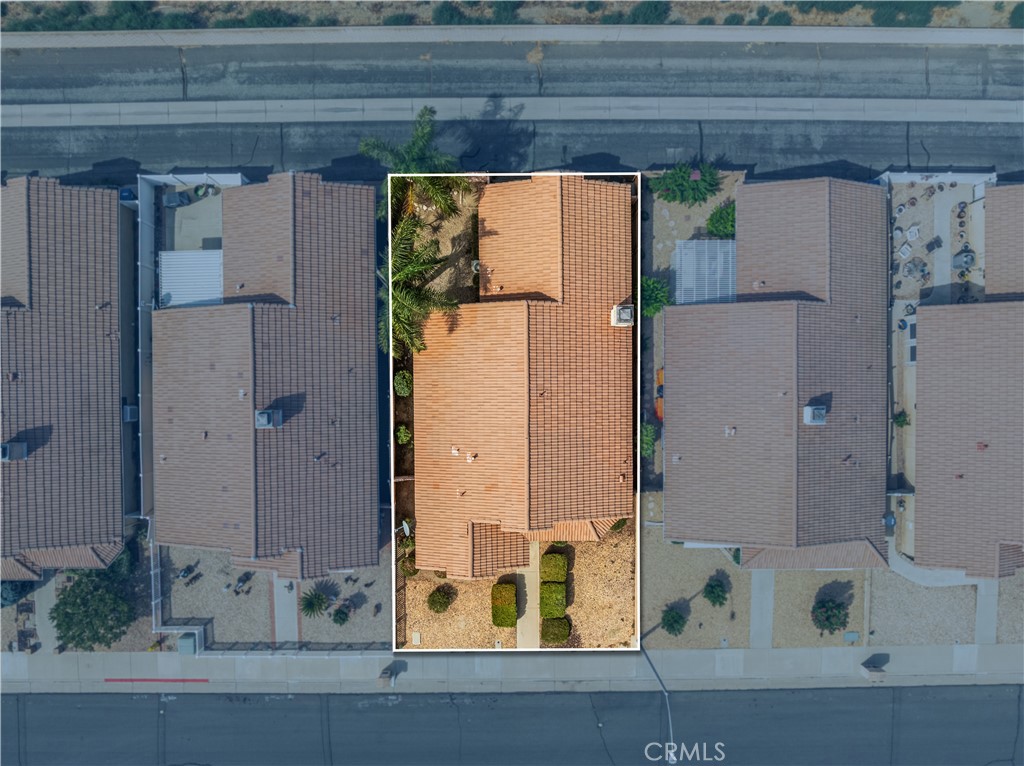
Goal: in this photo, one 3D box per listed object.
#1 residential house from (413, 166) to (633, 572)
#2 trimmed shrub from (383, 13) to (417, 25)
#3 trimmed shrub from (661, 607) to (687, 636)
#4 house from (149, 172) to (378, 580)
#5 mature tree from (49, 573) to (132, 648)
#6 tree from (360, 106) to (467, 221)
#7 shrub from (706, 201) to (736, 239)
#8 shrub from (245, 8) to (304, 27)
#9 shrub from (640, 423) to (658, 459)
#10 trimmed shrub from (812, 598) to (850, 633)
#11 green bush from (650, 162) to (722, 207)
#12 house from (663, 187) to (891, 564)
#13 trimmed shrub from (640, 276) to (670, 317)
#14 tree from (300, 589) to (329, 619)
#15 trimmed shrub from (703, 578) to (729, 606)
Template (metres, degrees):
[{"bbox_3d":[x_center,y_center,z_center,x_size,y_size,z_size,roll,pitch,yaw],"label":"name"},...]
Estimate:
[{"bbox_3d":[0.630,-0.400,38.200,11.700,4.200,21.100,0,90,0],"label":"residential house"},{"bbox_3d":[-6.150,-19.300,38.200,1.750,1.000,1.200,0,90,0],"label":"trimmed shrub"},{"bbox_3d":[9.080,13.320,39.670,1.450,1.250,1.680,0,90,0],"label":"trimmed shrub"},{"bbox_3d":[-12.630,-0.300,36.100,11.640,4.900,19.850,0,90,0],"label":"house"},{"bbox_3d":[-22.890,12.290,38.800,4.630,3.000,4.580,0,90,0],"label":"mature tree"},{"bbox_3d":[-4.750,-10.600,35.400,5.200,6.200,5.200,0,90,0],"label":"tree"},{"bbox_3d":[11.650,-9.050,39.450,1.720,1.700,2.050,0,90,0],"label":"shrub"},{"bbox_3d":[-13.640,-20.910,40.650,3.200,1.500,1.400,0,90,0],"label":"shrub"},{"bbox_3d":[7.170,3.090,37.700,1.100,1.600,1.950,0,90,0],"label":"shrub"},{"bbox_3d":[17.680,12.930,39.450,2.110,1.700,2.050,0,90,0],"label":"trimmed shrub"},{"bbox_3d":[9.590,-10.940,39.200,3.910,2.200,2.420,0,90,0],"label":"green bush"},{"bbox_3d":[13.600,-0.200,36.250,11.600,4.900,19.600,0,90,0],"label":"house"},{"bbox_3d":[7.420,-4.540,37.300,1.750,2.200,2.050,0,90,0],"label":"trimmed shrub"},{"bbox_3d":[-10.530,11.730,37.850,1.450,1.350,1.500,0,90,0],"label":"tree"},{"bbox_3d":[11.380,11.660,39.650,1.400,1.300,1.620,0,90,0],"label":"trimmed shrub"}]

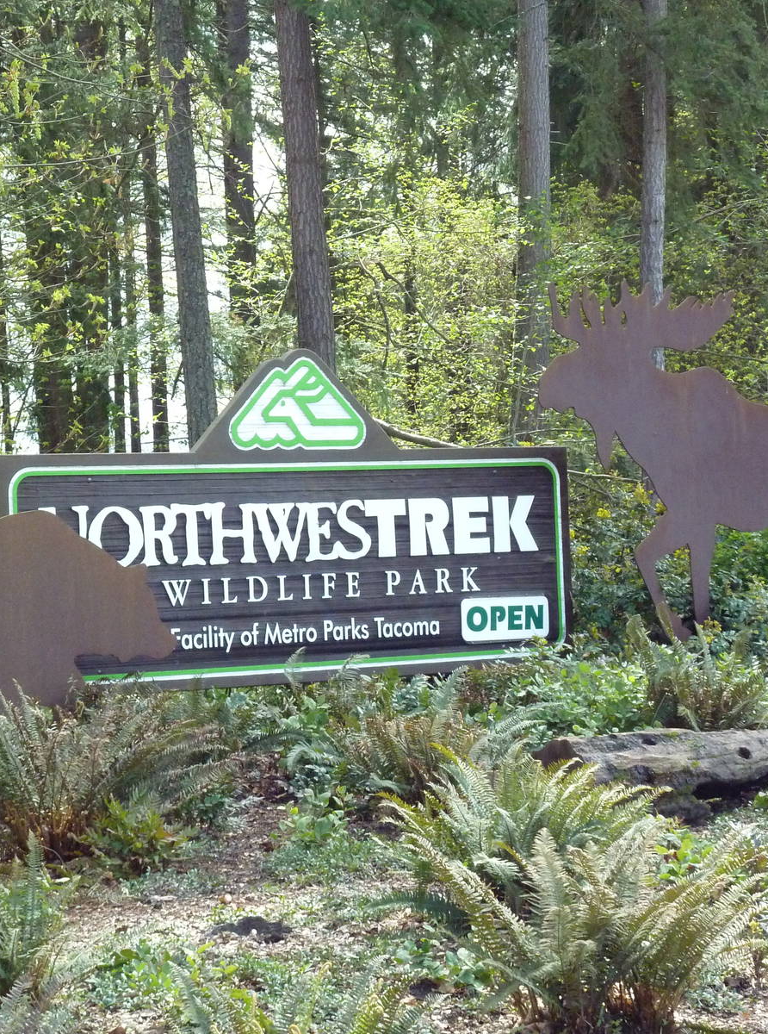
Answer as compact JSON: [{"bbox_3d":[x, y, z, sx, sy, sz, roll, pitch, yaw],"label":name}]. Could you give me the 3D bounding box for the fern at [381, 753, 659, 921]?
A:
[{"bbox_3d":[0.553,1.343,13.300,1.180,0.670,1.100,-2,0,0],"label":"fern"}]

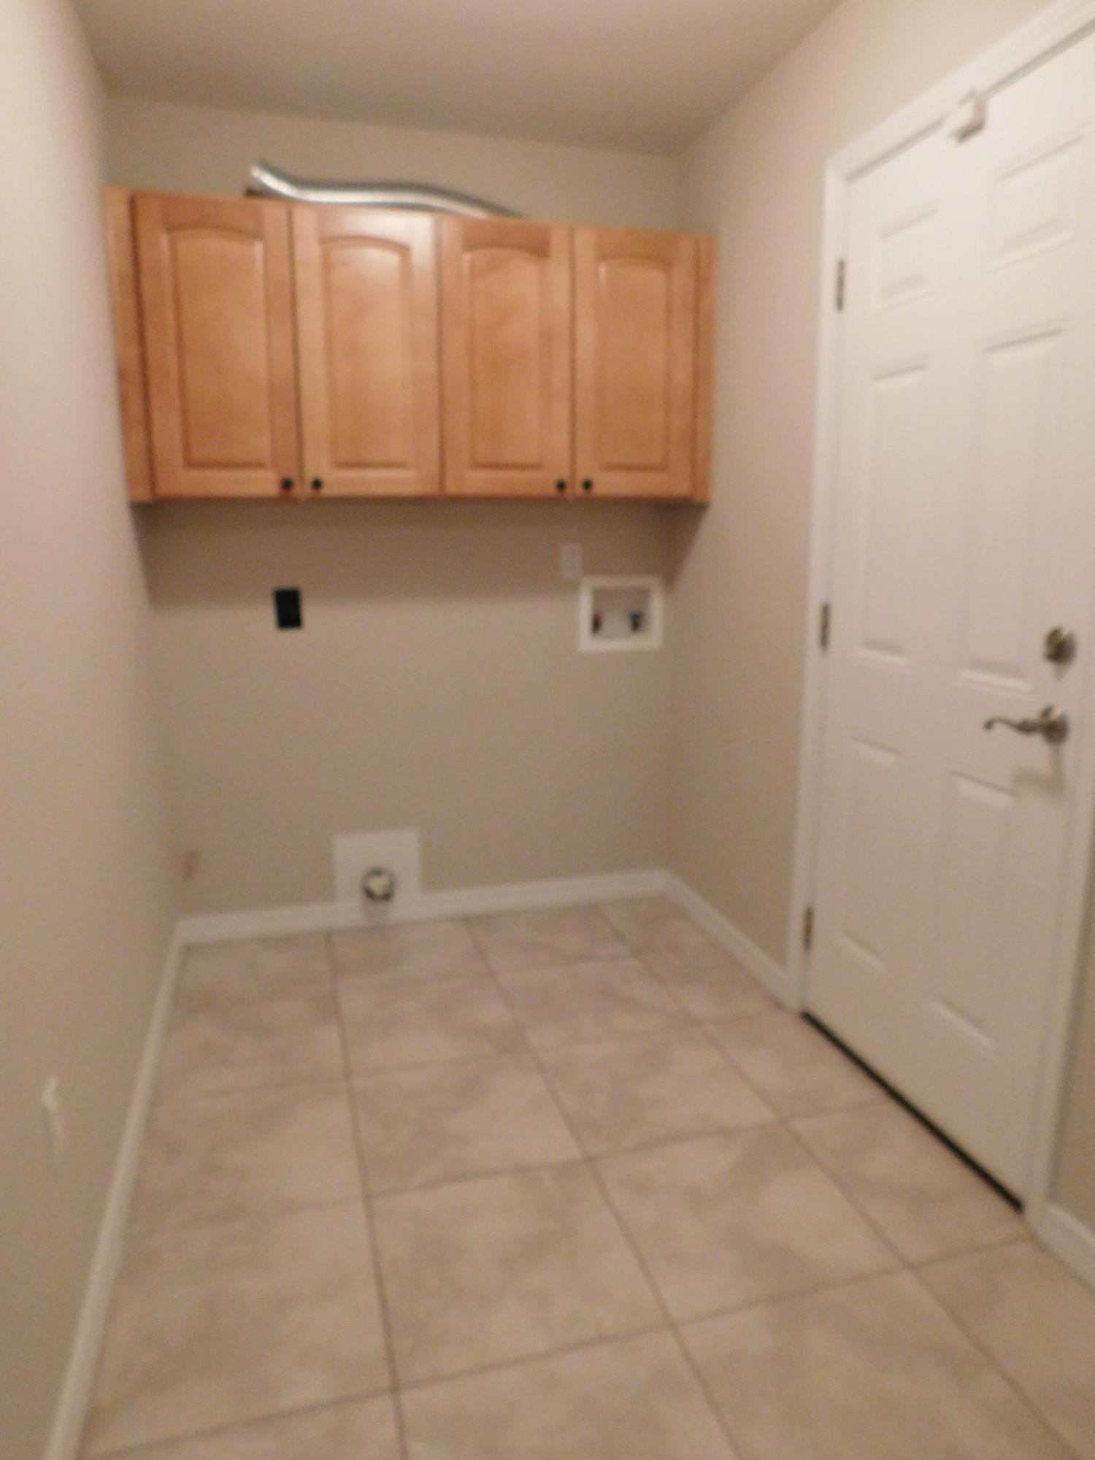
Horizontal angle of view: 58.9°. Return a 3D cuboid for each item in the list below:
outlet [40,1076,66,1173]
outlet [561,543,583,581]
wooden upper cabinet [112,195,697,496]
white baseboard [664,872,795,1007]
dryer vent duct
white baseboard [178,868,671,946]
[{"bbox_3d":[-0.713,0.570,1.402,0.011,0.117,0.073,-3,12,-15],"label":"outlet"},{"bbox_3d":[0.079,-0.552,3.196,0.073,0.117,0.011,-3,12,-15],"label":"outlet"},{"bbox_3d":[-0.334,-1.046,2.822,1.665,0.762,0.310,-3,12,-15],"label":"wooden upper cabinet"},{"bbox_3d":[0.543,0.633,3.103,0.015,0.092,0.880,-3,12,-15],"label":"white baseboard"},{"bbox_3d":[-0.413,-1.471,2.688,0.810,0.125,0.140,-3,12,-15],"label":"dryer vent duct"},{"bbox_3d":[-0.367,0.598,3.296,1.665,0.092,0.015,-3,12,-15],"label":"white baseboard"}]

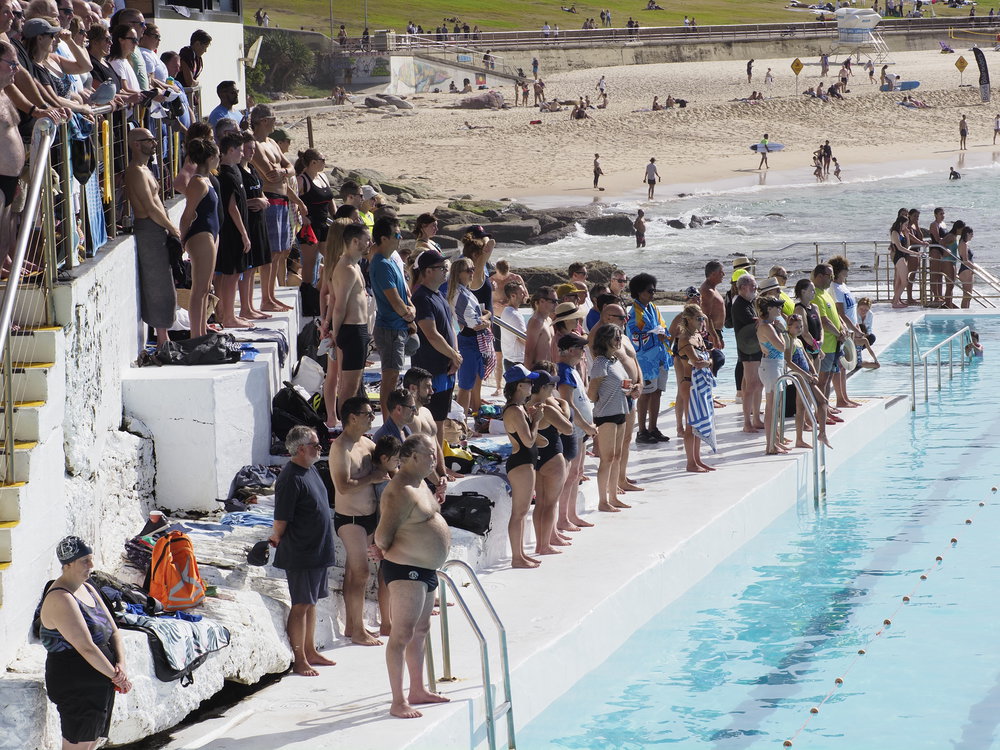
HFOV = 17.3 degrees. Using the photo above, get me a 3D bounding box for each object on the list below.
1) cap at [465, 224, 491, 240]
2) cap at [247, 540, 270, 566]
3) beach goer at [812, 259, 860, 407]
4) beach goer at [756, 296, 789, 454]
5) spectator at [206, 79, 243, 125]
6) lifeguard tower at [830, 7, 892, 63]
[{"bbox_3d":[-0.208,-1.315,30.400,0.260,0.140,0.180,6,7,14],"label":"cap"},{"bbox_3d":[-1.694,1.252,23.100,0.220,0.140,0.170,-25,25,-20],"label":"cap"},{"bbox_3d":[3.961,-0.373,39.000,0.420,1.770,0.520,1,6,25],"label":"beach goer"},{"bbox_3d":[2.940,-0.005,35.400,0.360,1.650,0.430,-1,5,9],"label":"beach goer"},{"bbox_3d":[-2.657,-1.963,31.880,0.360,1.760,0.500,1,6,22],"label":"spectator"},{"bbox_3d":[29.239,-27.381,266.000,3.700,4.500,3.700,-5,7,-40],"label":"lifeguard tower"}]

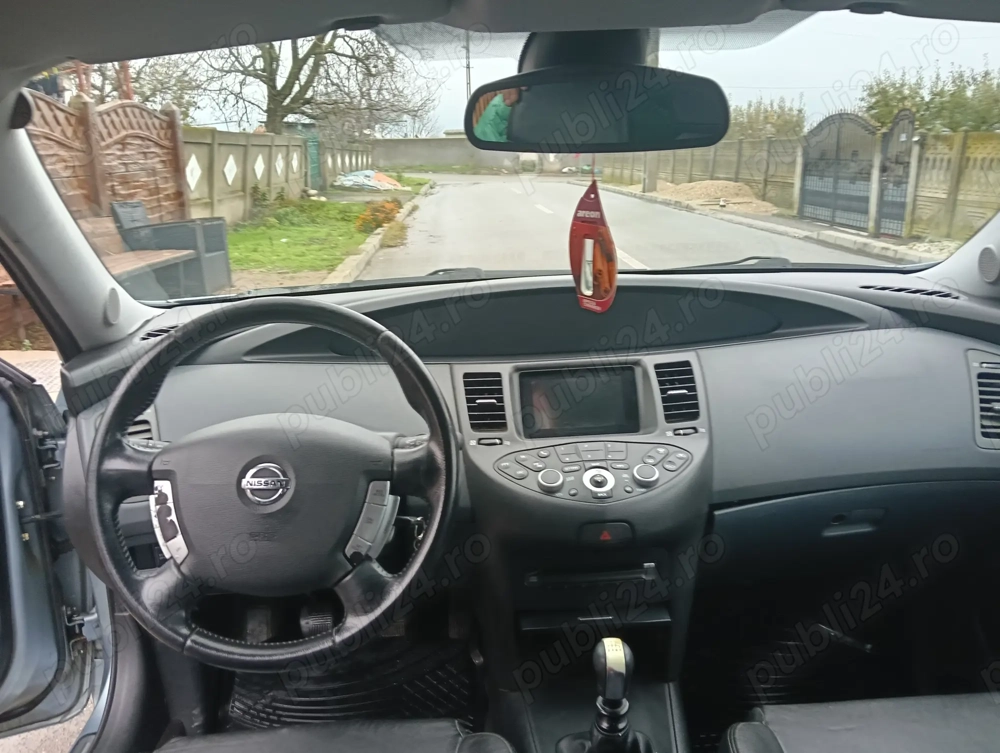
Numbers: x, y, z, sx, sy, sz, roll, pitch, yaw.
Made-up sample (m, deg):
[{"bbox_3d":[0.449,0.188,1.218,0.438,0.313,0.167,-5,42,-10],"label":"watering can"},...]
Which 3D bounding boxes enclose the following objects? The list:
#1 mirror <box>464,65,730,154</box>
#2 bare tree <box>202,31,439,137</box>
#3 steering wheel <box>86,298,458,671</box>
[{"bbox_3d":[0.093,-0.263,0.774,0.252,0.081,0.042,2,19,8],"label":"mirror"},{"bbox_3d":[-5.700,-8.940,22.936,7.500,7.300,7.000,0,16,0],"label":"bare tree"},{"bbox_3d":[-0.236,0.110,0.839,0.383,0.383,0.110,-1,-7,-2],"label":"steering wheel"}]

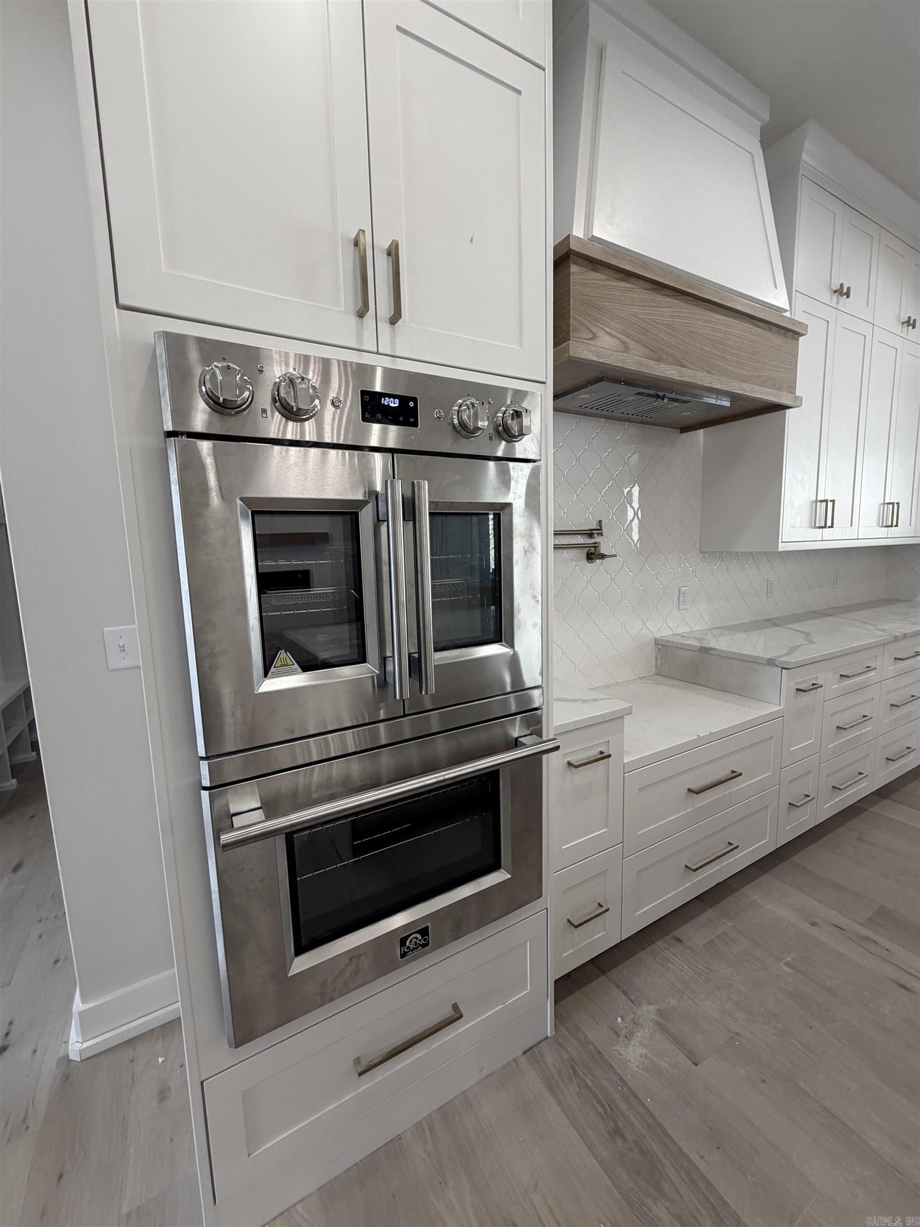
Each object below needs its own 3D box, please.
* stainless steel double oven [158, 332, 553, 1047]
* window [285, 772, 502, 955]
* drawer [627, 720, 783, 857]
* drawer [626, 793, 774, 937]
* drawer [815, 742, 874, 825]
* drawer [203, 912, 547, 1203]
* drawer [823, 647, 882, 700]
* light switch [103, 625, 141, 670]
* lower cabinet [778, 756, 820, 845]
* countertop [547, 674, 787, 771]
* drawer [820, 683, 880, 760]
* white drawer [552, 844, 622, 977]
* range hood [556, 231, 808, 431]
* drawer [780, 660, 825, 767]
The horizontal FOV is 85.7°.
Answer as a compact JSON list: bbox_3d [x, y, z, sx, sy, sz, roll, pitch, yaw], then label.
[{"bbox_3d":[-0.242,0.138,1.261,0.772,1.297,0.620,-6,9,-30],"label":"stainless steel double oven"},{"bbox_3d":[-0.122,0.535,1.120,0.510,0.275,0.035,-6,9,-30],"label":"window"},{"bbox_3d":[0.804,0.583,2.018,0.927,0.292,0.525,-6,9,-30],"label":"drawer"},{"bbox_3d":[0.797,0.870,2.086,0.932,0.286,0.580,-6,9,-30],"label":"drawer"},{"bbox_3d":[1.727,0.771,2.619,0.568,0.290,0.580,-6,9,-30],"label":"drawer"},{"bbox_3d":[-0.223,0.991,1.371,0.865,0.284,0.445,-6,9,-30],"label":"drawer"},{"bbox_3d":[1.721,0.247,2.518,0.568,0.186,0.520,-6,9,-30],"label":"drawer"},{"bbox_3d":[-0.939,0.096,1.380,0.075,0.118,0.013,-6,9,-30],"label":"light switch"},{"bbox_3d":[1.315,0.766,2.330,0.328,0.339,0.555,-6,9,-30],"label":"lower cabinet"},{"bbox_3d":[0.615,0.326,1.913,1.185,0.218,0.632,-6,9,-30],"label":"countertop"},{"bbox_3d":[1.707,0.476,2.461,0.545,0.283,0.445,-6,9,-30],"label":"drawer"},{"bbox_3d":[0.268,0.898,1.741,0.321,0.350,0.525,-6,9,-30],"label":"white drawer"},{"bbox_3d":[0.714,-0.965,1.918,1.253,0.312,0.532,-6,9,-30],"label":"range hood"},{"bbox_3d":[1.332,0.391,2.231,0.328,0.422,0.445,-6,9,-30],"label":"drawer"}]

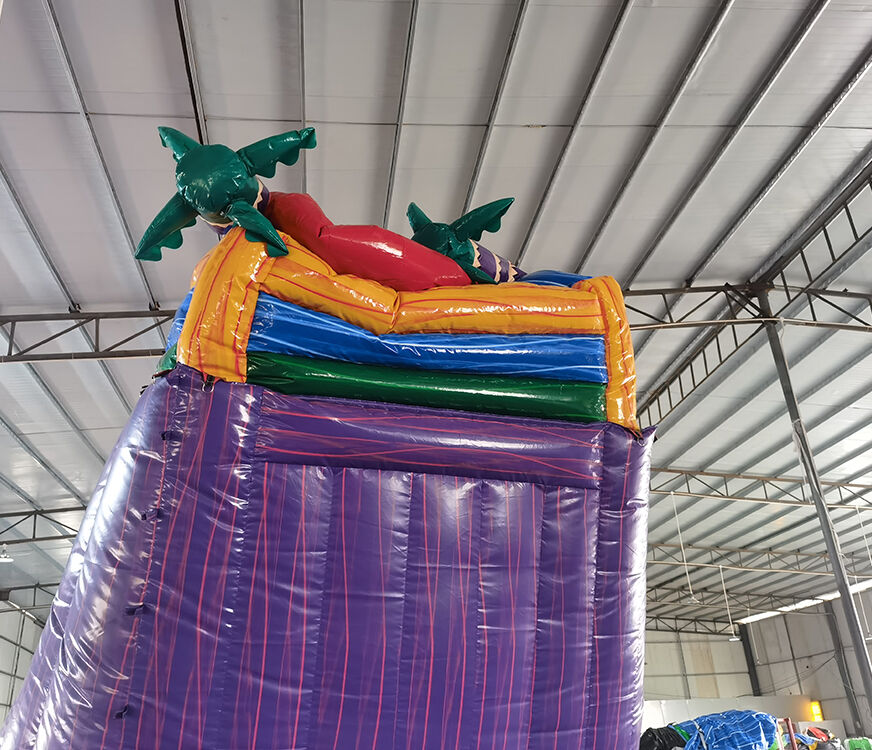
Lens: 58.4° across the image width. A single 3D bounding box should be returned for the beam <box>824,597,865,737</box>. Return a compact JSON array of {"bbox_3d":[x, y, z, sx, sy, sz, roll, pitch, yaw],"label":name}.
[{"bbox_3d":[16.517,12.005,31.465,0.300,5.576,0.300,0,-25,-9],"label":"beam"}]

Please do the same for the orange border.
[{"bbox_3d":[-0.188,-0.273,6.235,3.420,1.250,0.600,7,-27,-13],"label":"orange border"}]

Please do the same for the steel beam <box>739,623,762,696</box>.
[{"bbox_3d":[15.563,15.052,37.986,0.300,5.680,0.300,0,-25,-9],"label":"steel beam"}]

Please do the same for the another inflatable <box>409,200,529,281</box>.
[{"bbox_3d":[0.248,-1.203,7.300,1.150,0.880,0.950,3,-26,-15],"label":"another inflatable"}]

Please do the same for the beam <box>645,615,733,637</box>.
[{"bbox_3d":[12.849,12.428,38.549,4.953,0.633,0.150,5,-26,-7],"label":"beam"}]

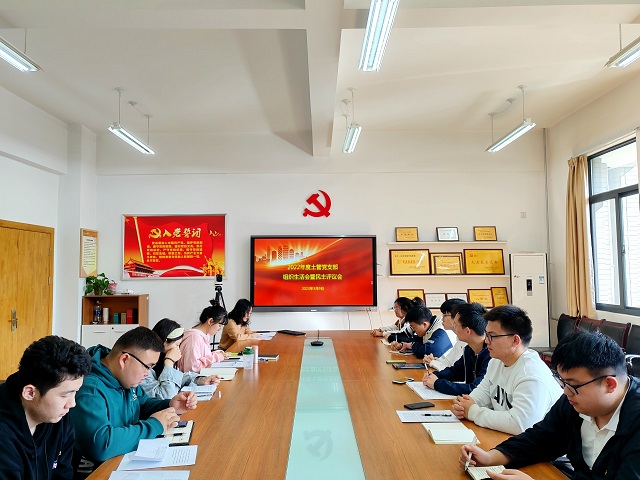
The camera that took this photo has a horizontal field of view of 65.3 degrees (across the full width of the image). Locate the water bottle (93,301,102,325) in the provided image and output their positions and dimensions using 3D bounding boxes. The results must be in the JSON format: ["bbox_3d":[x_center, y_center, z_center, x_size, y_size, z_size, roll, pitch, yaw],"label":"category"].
[{"bbox_3d":[-3.054,1.000,6.860,0.092,0.325,0.092,0,-3,-1],"label":"water bottle"}]

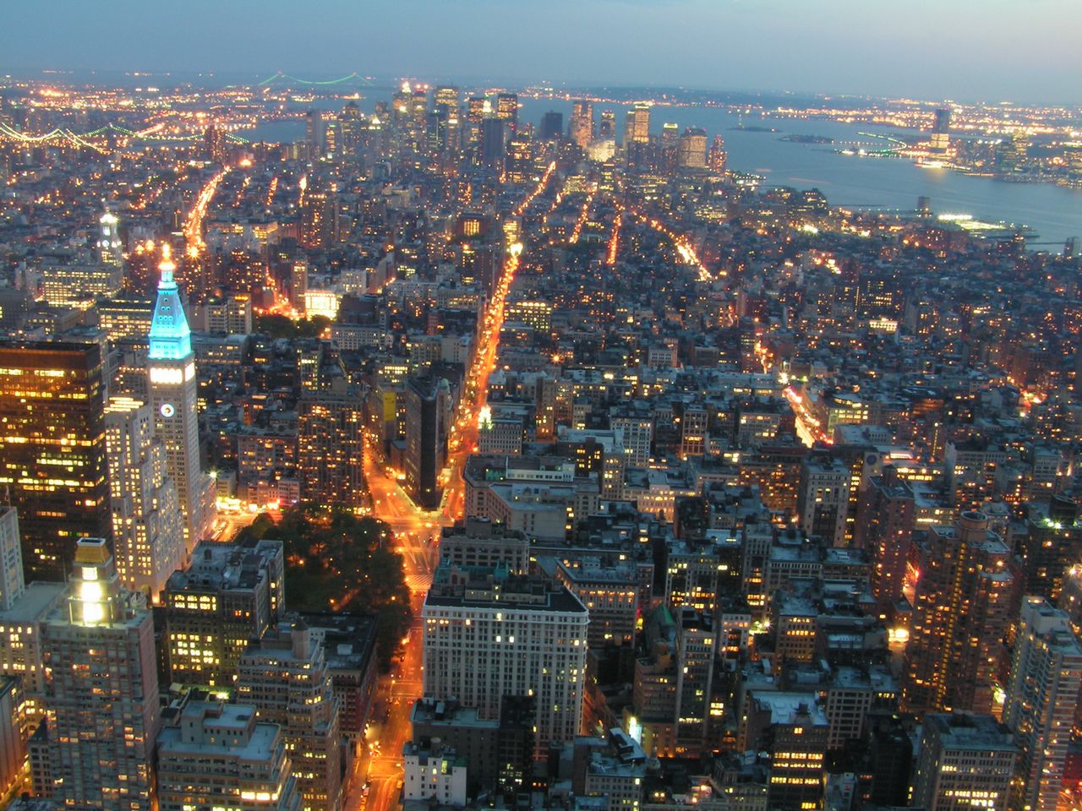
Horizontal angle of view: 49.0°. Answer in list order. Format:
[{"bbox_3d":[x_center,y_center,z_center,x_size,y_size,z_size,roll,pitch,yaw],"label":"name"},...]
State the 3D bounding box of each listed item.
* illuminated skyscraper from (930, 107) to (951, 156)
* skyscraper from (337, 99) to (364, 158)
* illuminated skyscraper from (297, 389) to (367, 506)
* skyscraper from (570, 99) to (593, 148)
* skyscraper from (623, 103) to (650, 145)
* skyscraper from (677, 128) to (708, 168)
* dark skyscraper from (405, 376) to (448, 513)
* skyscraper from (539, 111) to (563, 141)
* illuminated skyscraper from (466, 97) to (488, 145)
[{"bbox_3d":[1766.360,-1189.850,5252.390,62.000,235.000,45.000,-4,17,-20],"label":"illuminated skyscraper"},{"bbox_3d":[-770.170,-1134.480,4820.310,72.000,179.000,65.000,3,16,1],"label":"skyscraper"},{"bbox_3d":[-158.450,29.550,916.660,49.000,87.000,30.000,2,16,1],"label":"illuminated skyscraper"},{"bbox_3d":[152.200,-1001.700,4364.900,80.000,226.000,50.000,1,16,-3],"label":"skyscraper"},{"bbox_3d":[367.920,-1007.760,4437.160,62.000,225.000,56.000,1,16,-2],"label":"skyscraper"},{"bbox_3d":[477.930,-776.860,3720.870,61.000,177.000,58.000,-2,16,-16],"label":"skyscraper"},{"bbox_3d":[-92.350,30.030,923.750,31.000,87.000,58.000,2,16,1],"label":"dark skyscraper"},{"bbox_3d":[46.440,-1101.490,4837.740,72.000,161.000,56.000,1,16,-2],"label":"skyscraper"},{"bbox_3d":[-256.300,-1115.700,4738.200,64.000,210.000,38.000,2,16,0],"label":"illuminated skyscraper"}]

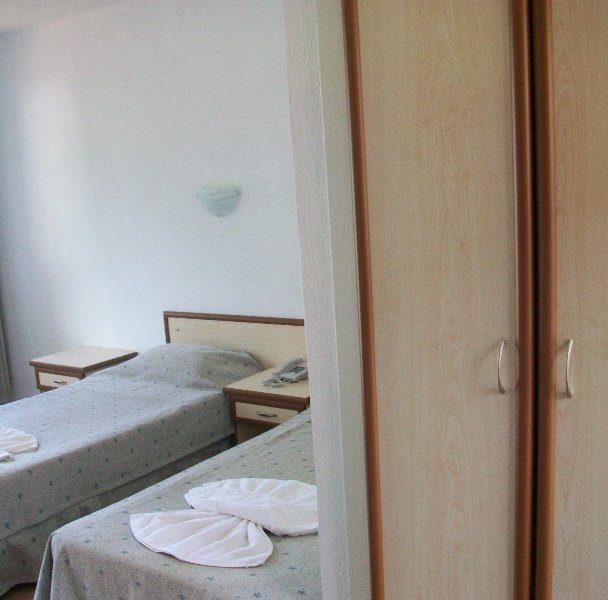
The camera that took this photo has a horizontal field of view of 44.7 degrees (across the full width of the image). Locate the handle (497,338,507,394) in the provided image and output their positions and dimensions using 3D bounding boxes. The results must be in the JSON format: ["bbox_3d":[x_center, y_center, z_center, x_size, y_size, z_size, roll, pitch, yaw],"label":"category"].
[{"bbox_3d":[0.381,0.131,1.421,0.011,0.106,0.026,2,10,34],"label":"handle"}]

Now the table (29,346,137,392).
[{"bbox_3d":[-1.338,0.628,4.574,0.520,0.560,0.440,2,10,34],"label":"table"}]

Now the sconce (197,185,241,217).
[{"bbox_3d":[-0.479,-0.524,3.956,0.285,0.165,0.105,2,10,34],"label":"sconce"}]

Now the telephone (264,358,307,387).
[{"bbox_3d":[-0.068,0.352,3.689,0.170,0.084,0.200,1,10,27],"label":"telephone"}]

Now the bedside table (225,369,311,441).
[{"bbox_3d":[-0.048,0.679,3.678,0.505,0.560,0.440,2,10,34],"label":"bedside table"}]

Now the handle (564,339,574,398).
[{"bbox_3d":[0.486,0.129,1.348,0.011,0.106,0.026,2,10,34],"label":"handle"}]

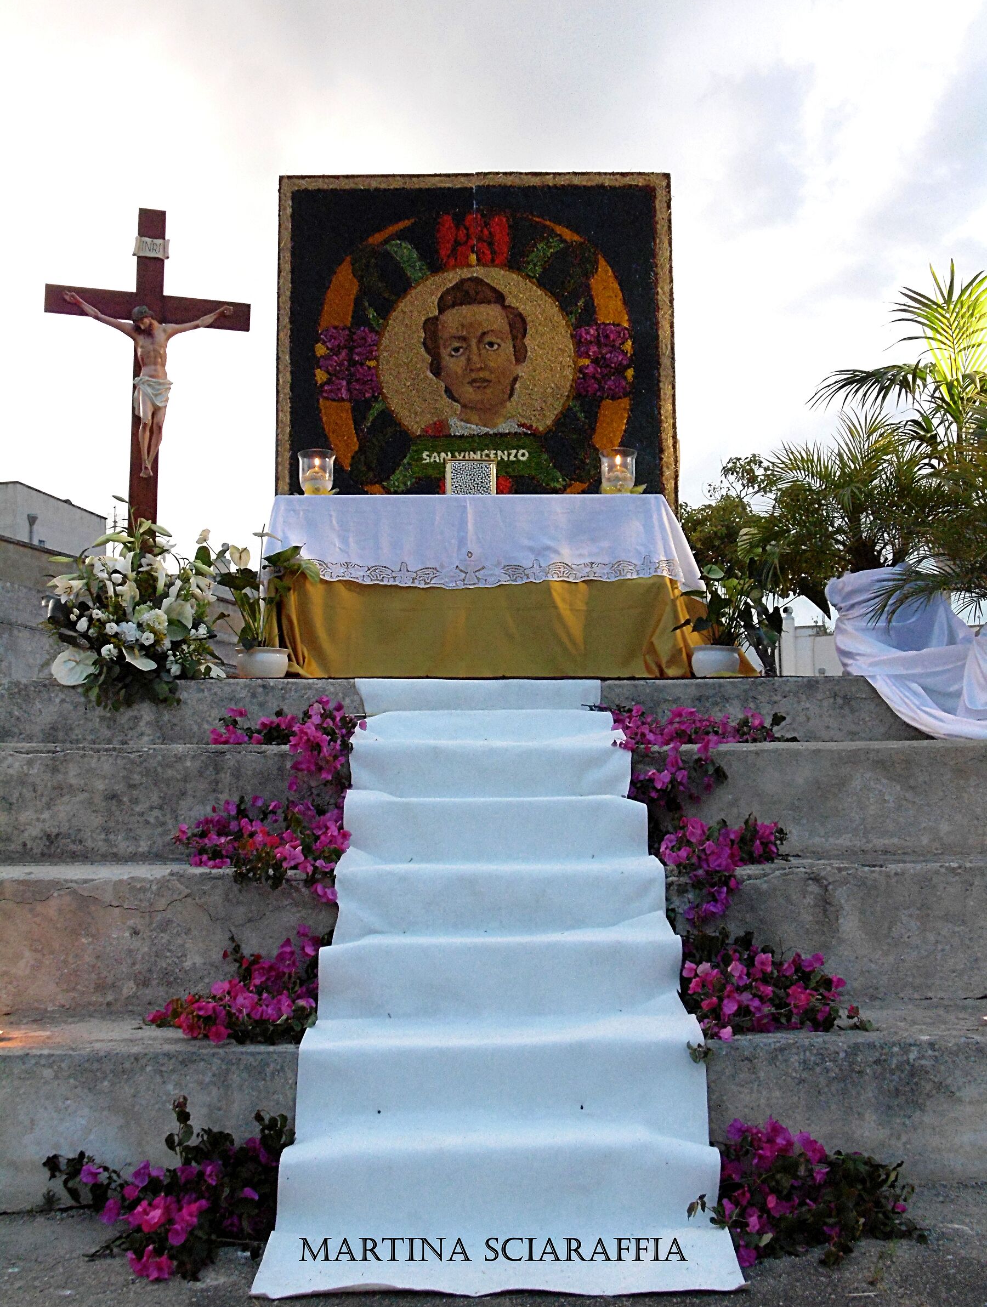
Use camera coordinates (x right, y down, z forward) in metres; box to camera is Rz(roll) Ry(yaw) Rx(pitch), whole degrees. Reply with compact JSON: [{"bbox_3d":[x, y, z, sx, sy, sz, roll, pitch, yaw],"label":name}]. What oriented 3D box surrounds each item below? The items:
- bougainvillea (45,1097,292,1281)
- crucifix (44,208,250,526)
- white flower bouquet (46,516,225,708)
[{"bbox_3d":[-0.746,1.209,3.873,0.560,0.293,0.480,0,-6,-6],"label":"bougainvillea"},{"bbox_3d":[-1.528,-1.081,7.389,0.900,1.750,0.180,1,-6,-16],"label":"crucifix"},{"bbox_3d":[-1.500,-0.189,7.022,0.750,0.848,0.580,0,-6,-8],"label":"white flower bouquet"}]

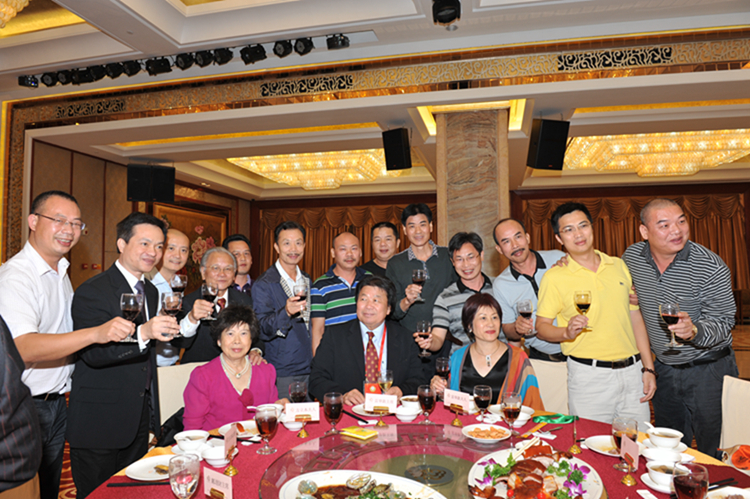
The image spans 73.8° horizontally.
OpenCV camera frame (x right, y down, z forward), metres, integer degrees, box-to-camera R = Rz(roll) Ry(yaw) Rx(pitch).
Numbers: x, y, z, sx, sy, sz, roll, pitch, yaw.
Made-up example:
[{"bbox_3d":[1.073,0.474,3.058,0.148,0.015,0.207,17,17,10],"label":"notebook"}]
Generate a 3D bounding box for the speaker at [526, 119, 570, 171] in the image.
[{"bbox_3d":[2.255,-1.370,6.530,0.360,0.610,0.350,2,17,-6],"label":"speaker"}]

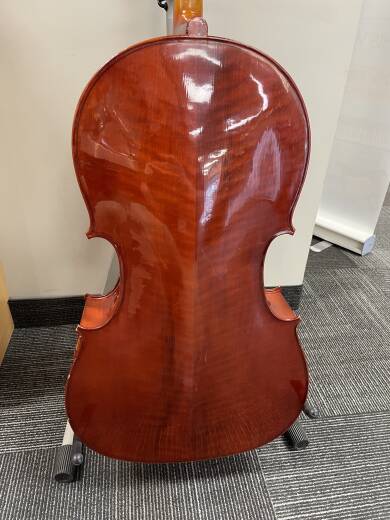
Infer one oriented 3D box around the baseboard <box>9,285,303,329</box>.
[{"bbox_3d":[-0.091,0.130,1.149,0.841,0.094,0.020,-2,30,-9],"label":"baseboard"}]

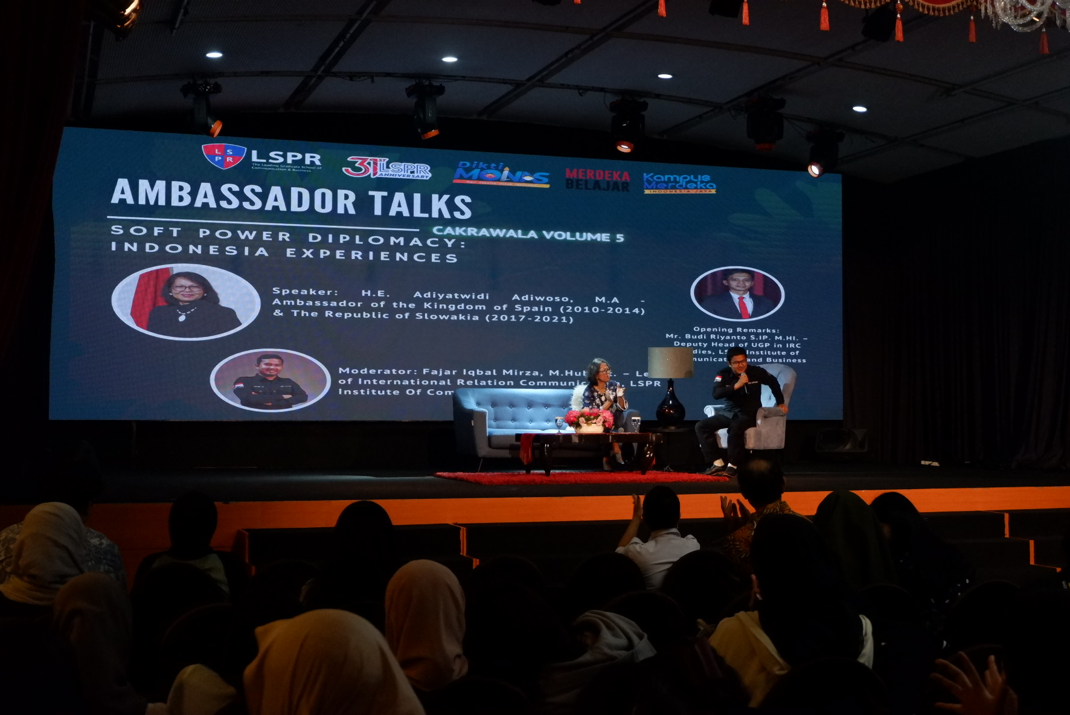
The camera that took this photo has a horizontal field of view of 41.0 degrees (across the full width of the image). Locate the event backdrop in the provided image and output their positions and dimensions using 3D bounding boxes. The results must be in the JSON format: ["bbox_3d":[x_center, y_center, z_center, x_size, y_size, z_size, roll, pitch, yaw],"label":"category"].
[{"bbox_3d":[-0.612,-0.835,16.657,9.534,3.132,0.119,1,-2,-18],"label":"event backdrop"}]

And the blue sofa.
[{"bbox_3d":[0.127,0.774,15.423,1.838,0.869,0.909,1,-2,-18],"label":"blue sofa"}]

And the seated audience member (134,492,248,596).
[{"bbox_3d":[-1.575,1.232,6.500,0.494,1.245,0.810,1,-2,-16],"label":"seated audience member"}]

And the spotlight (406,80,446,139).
[{"bbox_3d":[-1.060,-2.403,13.900,0.380,0.500,0.330,1,-3,-28],"label":"spotlight"}]

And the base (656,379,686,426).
[{"bbox_3d":[1.432,0.476,15.100,0.320,0.498,0.320,0,-2,0],"label":"base"}]

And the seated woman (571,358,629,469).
[{"bbox_3d":[0.689,0.587,14.700,0.500,1.140,0.650,1,-3,-30],"label":"seated woman"}]

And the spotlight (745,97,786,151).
[{"bbox_3d":[2.254,-2.283,14.000,0.380,0.480,0.320,0,-2,-3],"label":"spotlight"}]

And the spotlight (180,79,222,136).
[{"bbox_3d":[-3.076,-2.286,13.200,0.390,0.470,0.330,-1,-3,18],"label":"spotlight"}]

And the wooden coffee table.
[{"bbox_3d":[0.540,0.964,14.430,1.314,0.425,0.771,1,-2,-18],"label":"wooden coffee table"}]

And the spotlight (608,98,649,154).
[{"bbox_3d":[0.949,-2.355,14.500,0.380,0.500,0.320,0,-2,6],"label":"spotlight"}]

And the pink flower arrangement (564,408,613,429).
[{"bbox_3d":[0.547,0.638,14.422,0.464,0.257,0.356,1,-2,-18],"label":"pink flower arrangement"}]

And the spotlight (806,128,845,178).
[{"bbox_3d":[3.250,-2.289,15.964,0.395,0.524,0.375,-2,-3,42],"label":"spotlight"}]

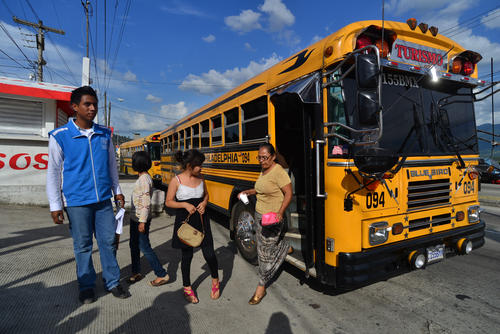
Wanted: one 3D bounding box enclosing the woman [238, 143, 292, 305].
[{"bbox_3d":[0.165,0.535,2.720,0.520,1.540,0.580,0,2,43],"label":"woman"}]

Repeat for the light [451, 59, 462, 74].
[{"bbox_3d":[2.289,-1.114,3.121,0.175,0.175,0.090,-2,2,-26],"label":"light"}]

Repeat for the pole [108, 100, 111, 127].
[{"bbox_3d":[-19.239,-4.223,38.000,0.260,9.470,0.260,-1,2,0],"label":"pole"}]

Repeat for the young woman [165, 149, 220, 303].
[{"bbox_3d":[-0.559,0.568,2.700,0.500,1.480,0.390,-1,2,-25],"label":"young woman"}]

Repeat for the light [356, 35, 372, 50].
[{"bbox_3d":[1.063,-1.147,2.580,0.170,0.170,0.090,-2,2,-26],"label":"light"}]

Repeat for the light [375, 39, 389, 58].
[{"bbox_3d":[1.273,-1.138,2.680,0.170,0.170,0.090,-2,2,-26],"label":"light"}]

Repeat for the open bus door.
[{"bbox_3d":[0.458,0.083,3.022,0.240,1.980,0.900,-2,2,-26],"label":"open bus door"}]

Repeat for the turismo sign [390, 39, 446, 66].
[{"bbox_3d":[1.732,-1.124,2.811,0.950,0.210,0.040,-2,2,-26],"label":"turismo sign"}]

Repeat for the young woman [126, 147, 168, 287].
[{"bbox_3d":[-1.096,0.551,3.000,0.460,1.460,0.400,-1,2,-15],"label":"young woman"}]

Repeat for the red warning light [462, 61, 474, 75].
[{"bbox_3d":[2.502,-1.140,3.225,0.175,0.175,0.090,-2,2,-26],"label":"red warning light"}]

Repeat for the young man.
[{"bbox_3d":[-1.331,0.225,2.270,0.370,1.740,0.560,2,3,41],"label":"young man"}]

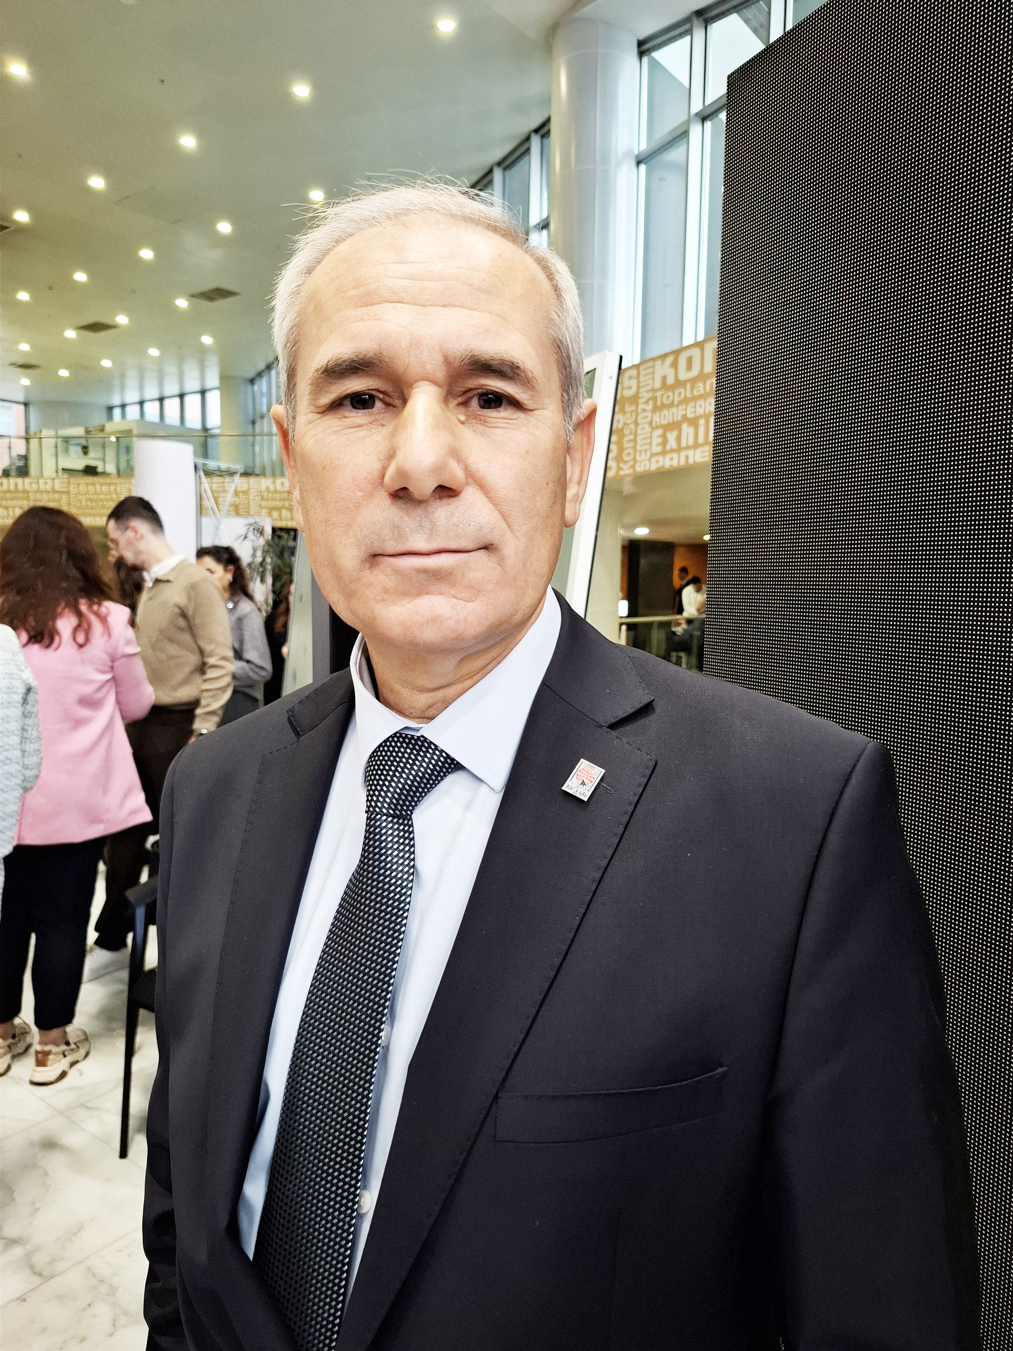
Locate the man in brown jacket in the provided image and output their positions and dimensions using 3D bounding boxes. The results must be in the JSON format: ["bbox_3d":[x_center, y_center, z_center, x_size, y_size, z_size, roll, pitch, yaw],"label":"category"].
[{"bbox_3d":[-1.322,0.195,3.426,0.420,1.750,0.520,-2,7,-22],"label":"man in brown jacket"}]

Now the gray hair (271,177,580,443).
[{"bbox_3d":[-0.046,-0.204,0.542,0.182,0.172,0.187,0,6,-5],"label":"gray hair"}]

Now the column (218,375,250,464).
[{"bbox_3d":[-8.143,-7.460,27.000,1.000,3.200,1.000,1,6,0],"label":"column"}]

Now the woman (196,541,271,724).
[{"bbox_3d":[-1.345,0.157,4.435,0.360,1.598,0.460,-1,6,-17],"label":"woman"}]

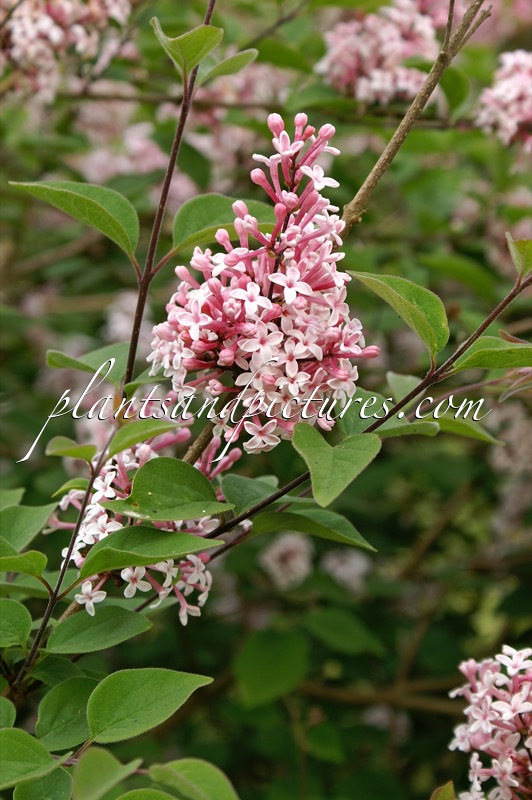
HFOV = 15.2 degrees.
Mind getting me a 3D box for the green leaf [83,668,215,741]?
[{"bbox_3d":[-0.034,0.086,0.570,0.037,0.005,0.019,-25,51,-4],"label":"green leaf"}]

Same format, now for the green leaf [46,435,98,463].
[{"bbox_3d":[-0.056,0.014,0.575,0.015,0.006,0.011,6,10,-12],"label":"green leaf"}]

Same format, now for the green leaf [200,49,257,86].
[{"bbox_3d":[-0.011,-0.100,0.600,0.020,0.004,0.011,-30,11,-12],"label":"green leaf"}]

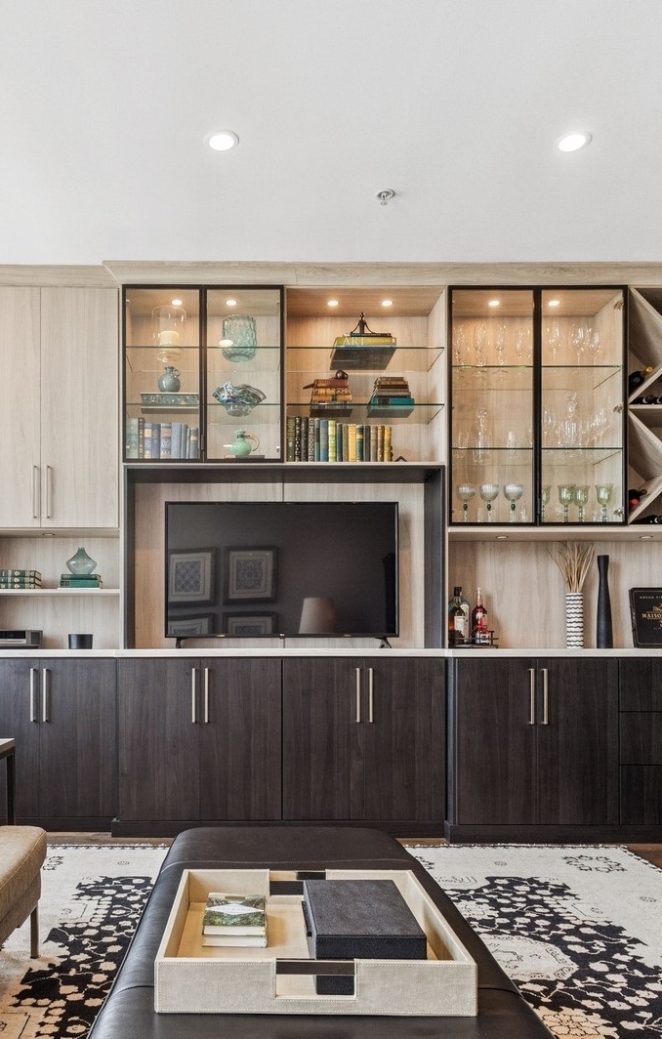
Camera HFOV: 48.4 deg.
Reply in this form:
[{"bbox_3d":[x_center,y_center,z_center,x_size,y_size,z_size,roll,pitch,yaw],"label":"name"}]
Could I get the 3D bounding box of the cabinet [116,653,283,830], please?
[{"bbox_3d":[-0.668,1.141,3.840,0.826,0.886,0.400,0,0,0],"label":"cabinet"}]

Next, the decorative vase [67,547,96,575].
[{"bbox_3d":[-1.280,0.213,3.780,0.150,0.150,0.150,0,-3,-2],"label":"decorative vase"}]

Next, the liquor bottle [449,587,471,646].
[{"bbox_3d":[0.677,0.510,3.860,0.095,0.304,0.085,0,0,0],"label":"liquor bottle"}]

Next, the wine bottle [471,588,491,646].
[{"bbox_3d":[0.775,0.503,3.820,0.086,0.297,0.082,0,0,0],"label":"wine bottle"}]

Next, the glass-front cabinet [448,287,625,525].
[{"bbox_3d":[0.979,-0.529,3.720,0.842,1.140,0.380,0,-3,-2],"label":"glass-front cabinet"}]

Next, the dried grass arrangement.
[{"bbox_3d":[1.200,0.233,3.660,0.236,0.261,0.190,0,-3,-2],"label":"dried grass arrangement"}]

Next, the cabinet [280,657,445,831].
[{"bbox_3d":[0.148,1.085,3.745,0.783,0.836,0.430,0,-3,-2],"label":"cabinet"}]

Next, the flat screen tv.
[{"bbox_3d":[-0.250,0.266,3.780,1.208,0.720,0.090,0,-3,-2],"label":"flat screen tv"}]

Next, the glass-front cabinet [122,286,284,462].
[{"bbox_3d":[-0.619,-0.684,3.720,0.777,0.842,0.380,0,-3,-2],"label":"glass-front cabinet"}]

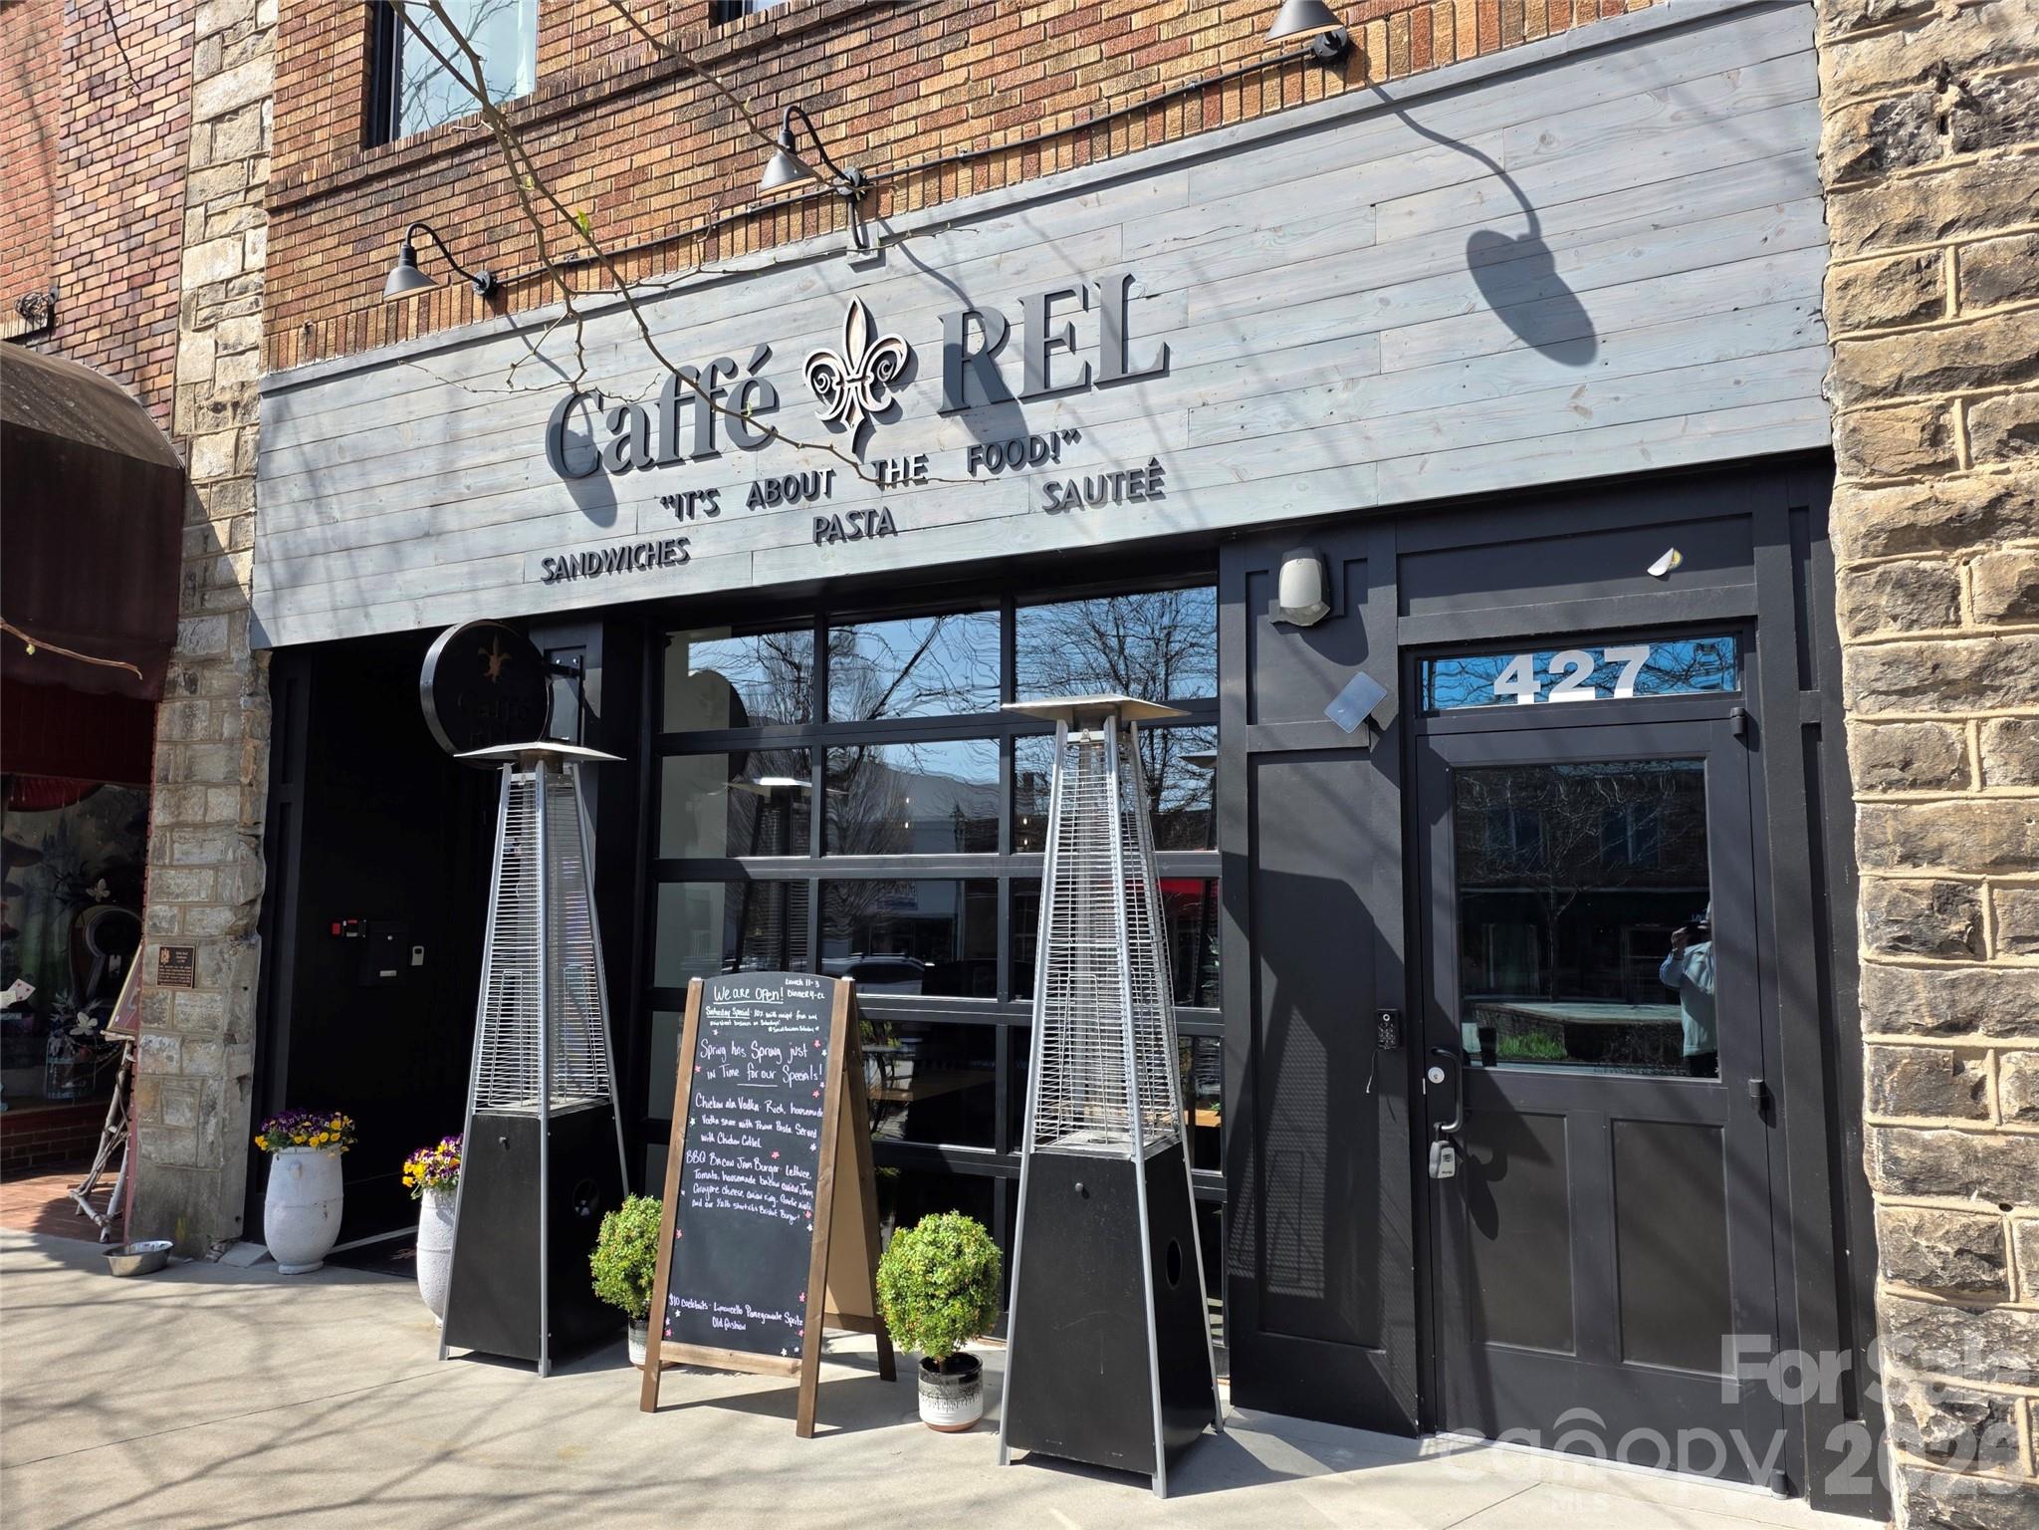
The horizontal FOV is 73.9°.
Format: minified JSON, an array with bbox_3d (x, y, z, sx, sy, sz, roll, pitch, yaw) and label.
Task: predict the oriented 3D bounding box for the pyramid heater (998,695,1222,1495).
[{"bbox_3d":[0.291,0.914,4.165,0.511,2.266,0.511,-3,-6,26],"label":"pyramid heater"}]

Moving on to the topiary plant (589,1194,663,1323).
[{"bbox_3d":[-1.334,1.736,4.912,0.383,0.490,0.383,-3,-6,26],"label":"topiary plant"}]

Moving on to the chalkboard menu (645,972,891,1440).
[{"bbox_3d":[-0.814,1.412,4.584,0.639,1.383,0.535,-2,-6,22],"label":"chalkboard menu"}]

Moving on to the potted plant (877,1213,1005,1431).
[{"bbox_3d":[-0.229,1.745,4.301,0.383,0.644,0.383,0,-6,0],"label":"potted plant"}]

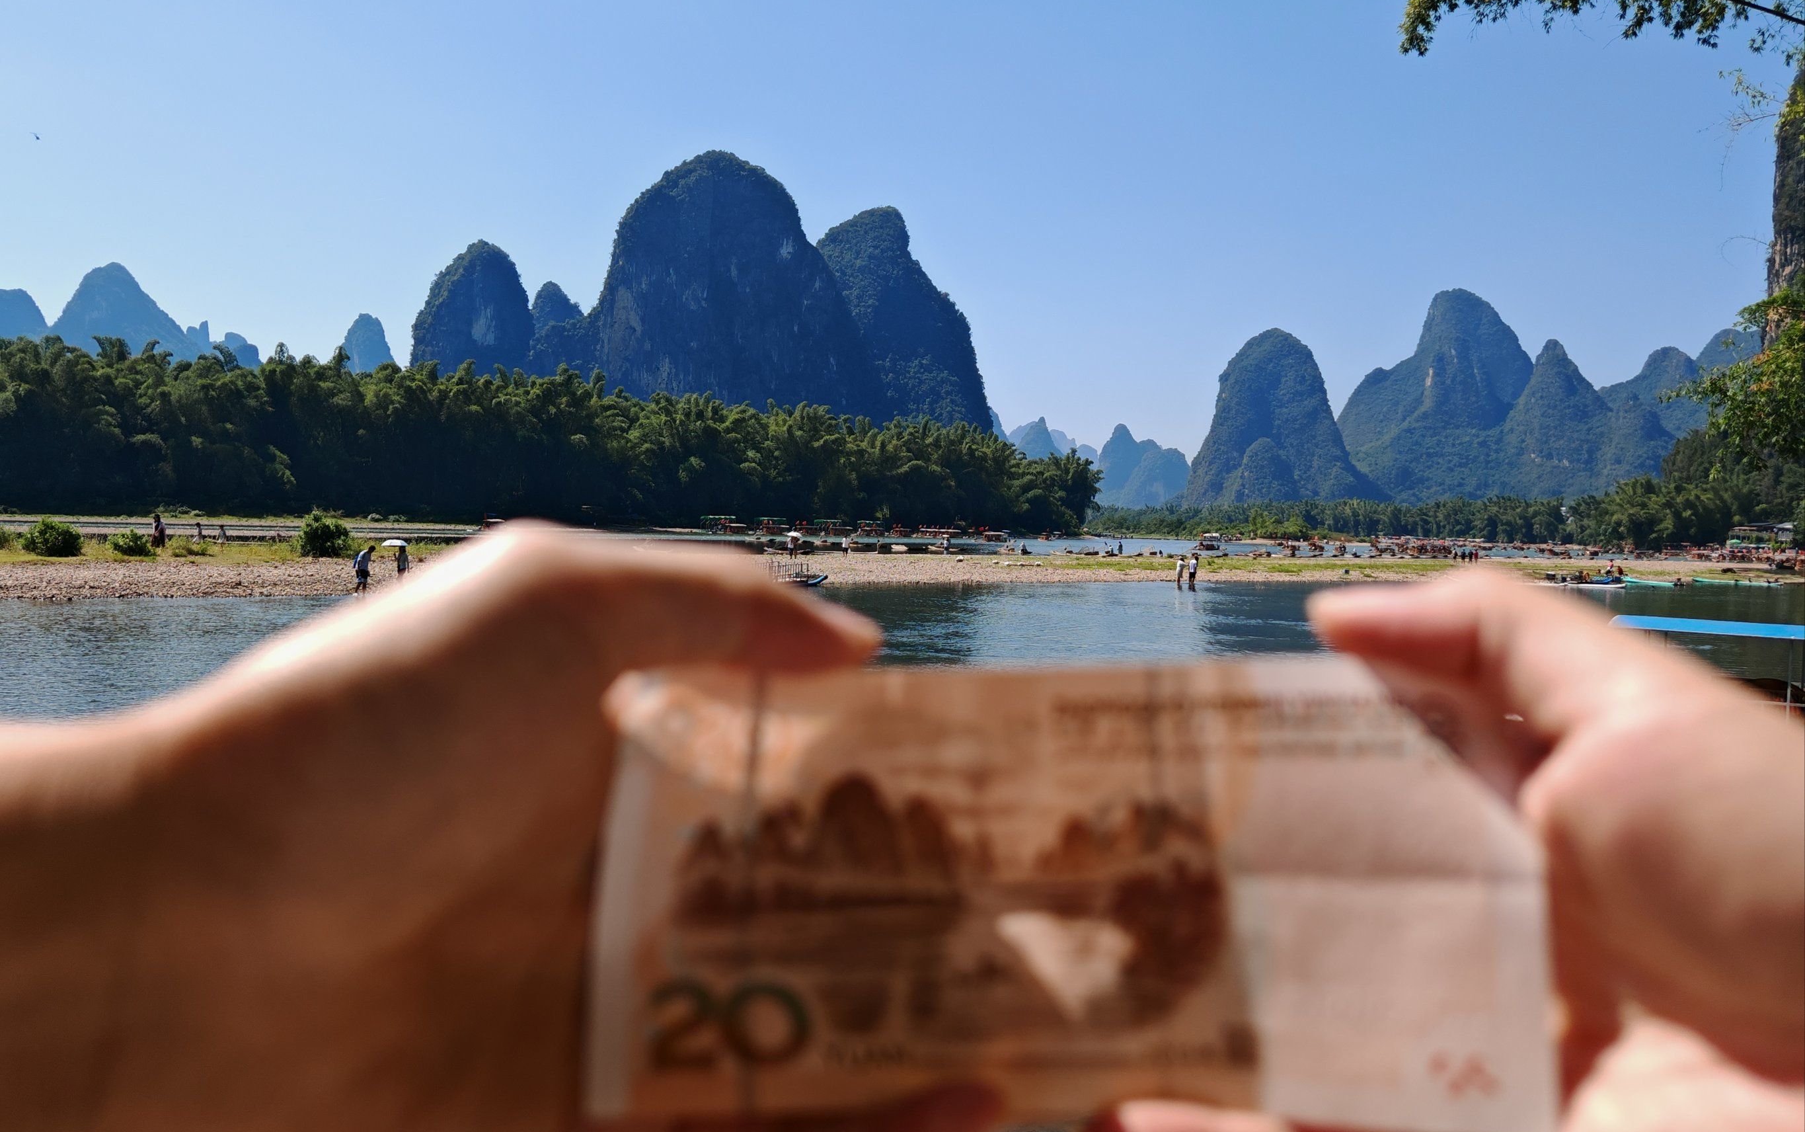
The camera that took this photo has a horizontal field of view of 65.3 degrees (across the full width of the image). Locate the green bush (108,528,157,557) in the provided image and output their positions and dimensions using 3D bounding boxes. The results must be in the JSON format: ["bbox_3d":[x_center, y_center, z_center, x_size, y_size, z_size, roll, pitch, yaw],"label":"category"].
[{"bbox_3d":[-31.992,-0.967,58.500,1.900,1.170,1.650,0,2,-29],"label":"green bush"}]

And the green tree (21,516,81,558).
[{"bbox_3d":[-34.757,-1.209,57.500,2.350,1.680,2.050,0,2,-31],"label":"green tree"}]

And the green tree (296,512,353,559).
[{"bbox_3d":[-24.814,-1.363,60.500,2.250,2.050,2.050,1,2,-22],"label":"green tree"}]

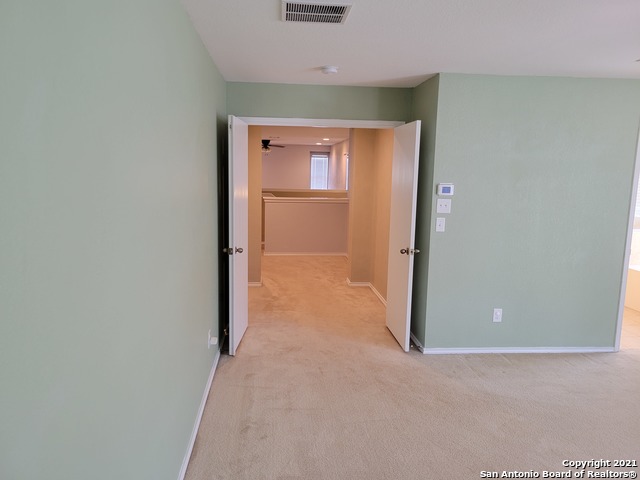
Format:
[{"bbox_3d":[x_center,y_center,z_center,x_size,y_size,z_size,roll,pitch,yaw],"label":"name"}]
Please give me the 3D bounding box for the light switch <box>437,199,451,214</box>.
[{"bbox_3d":[1.066,-0.287,4.124,0.116,0.117,0.012,0,8,-5],"label":"light switch"}]

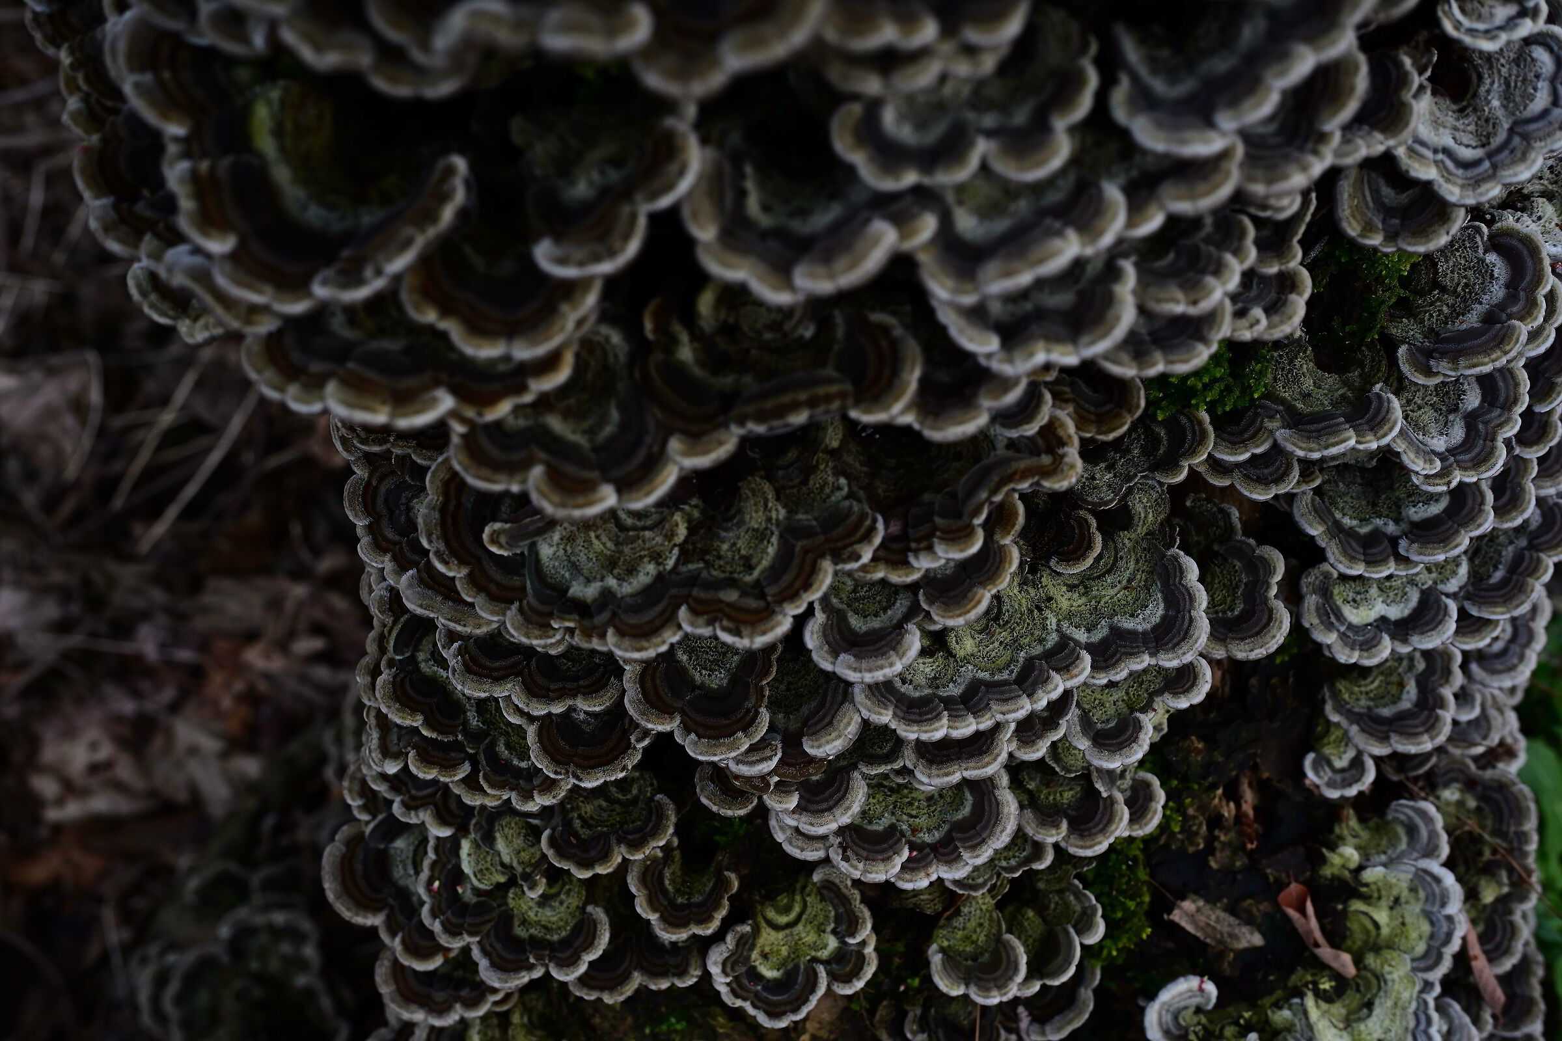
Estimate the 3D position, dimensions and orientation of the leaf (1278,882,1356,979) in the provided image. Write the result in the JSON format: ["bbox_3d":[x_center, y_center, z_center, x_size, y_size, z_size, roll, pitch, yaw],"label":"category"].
[{"bbox_3d":[0.196,0.149,0.630,0.013,0.009,0.040,-29,75,-9],"label":"leaf"}]

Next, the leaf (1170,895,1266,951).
[{"bbox_3d":[0.159,0.148,0.630,0.035,0.005,0.013,15,73,5],"label":"leaf"}]

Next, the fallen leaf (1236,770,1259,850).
[{"bbox_3d":[0.170,0.105,0.630,0.007,0.005,0.028,-5,84,-3],"label":"fallen leaf"}]

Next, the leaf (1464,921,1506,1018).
[{"bbox_3d":[0.264,0.169,0.650,0.009,0.006,0.035,-15,81,-12],"label":"leaf"}]

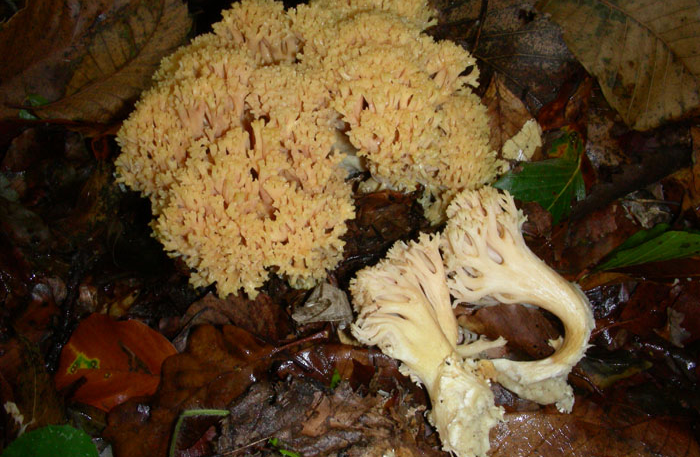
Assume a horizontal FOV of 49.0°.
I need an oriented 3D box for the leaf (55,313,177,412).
[{"bbox_3d":[-0.114,0.065,0.380,0.058,0.014,0.052,1,58,1],"label":"leaf"}]

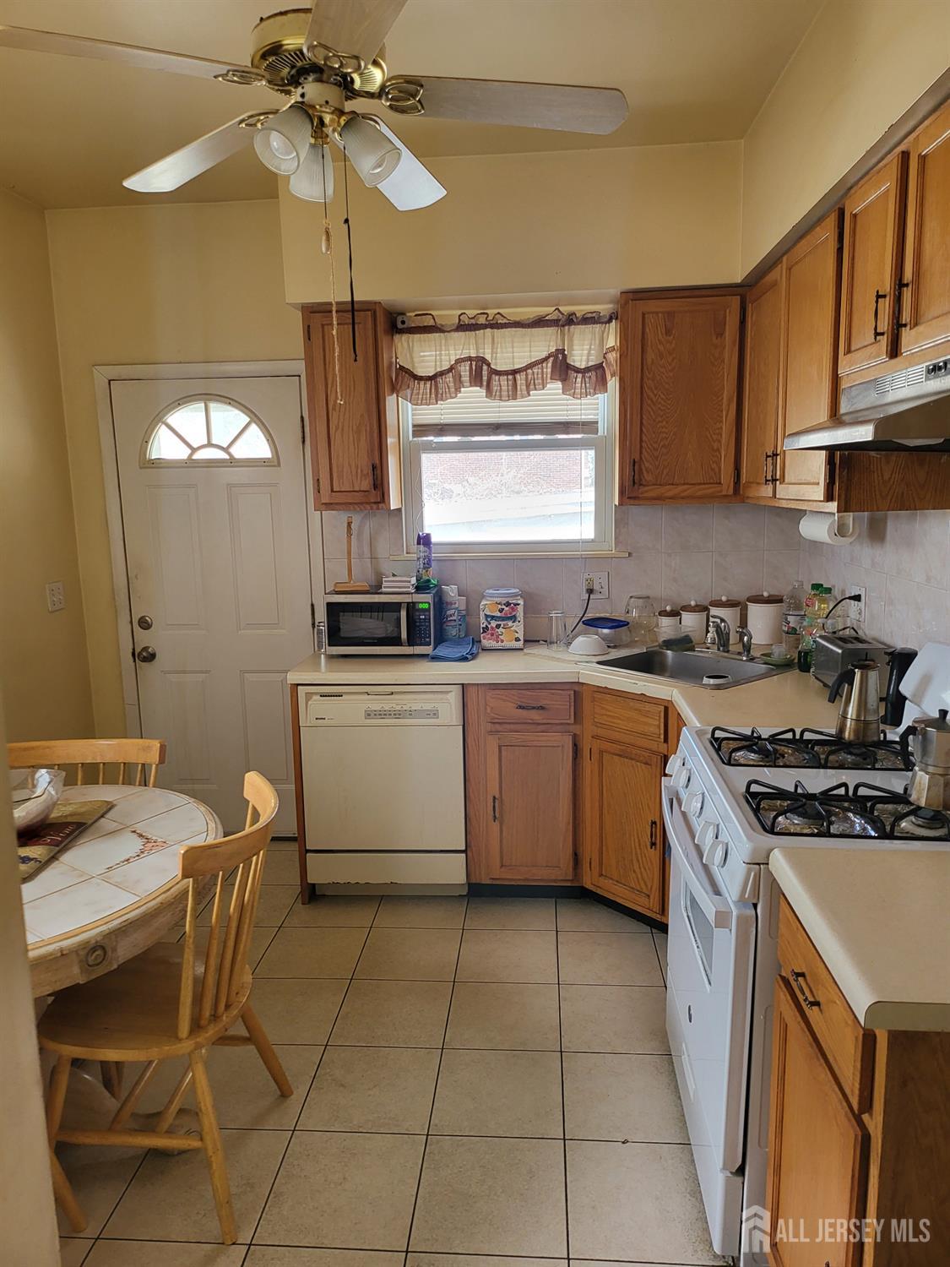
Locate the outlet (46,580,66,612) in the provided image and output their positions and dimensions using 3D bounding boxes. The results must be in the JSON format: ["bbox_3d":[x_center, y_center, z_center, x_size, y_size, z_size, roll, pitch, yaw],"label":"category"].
[{"bbox_3d":[-1.725,-0.150,3.617,0.010,0.116,0.117,-1,10,4],"label":"outlet"}]

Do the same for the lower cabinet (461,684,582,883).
[{"bbox_3d":[0.203,0.518,3.491,0.422,0.790,0.610,-1,10,4],"label":"lower cabinet"}]

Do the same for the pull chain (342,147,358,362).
[{"bbox_3d":[-0.284,-0.860,2.001,0.018,0.465,0.016,-1,10,4],"label":"pull chain"}]

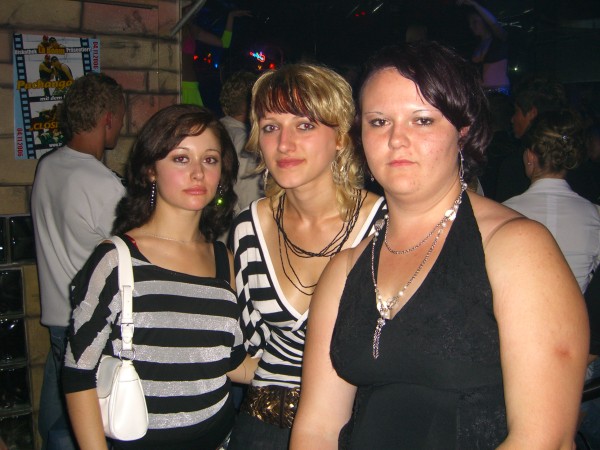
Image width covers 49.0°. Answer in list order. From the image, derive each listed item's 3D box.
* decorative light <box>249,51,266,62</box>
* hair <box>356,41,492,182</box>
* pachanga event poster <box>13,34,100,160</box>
[{"bbox_3d":[-0.387,-1.535,6.000,0.160,0.110,0.050,2,8,0],"label":"decorative light"},{"bbox_3d":[0.202,-0.181,1.070,0.205,0.225,0.225,5,9,22],"label":"hair"},{"bbox_3d":[-1.088,-0.571,2.950,0.375,0.545,0.015,-1,8,-19],"label":"pachanga event poster"}]

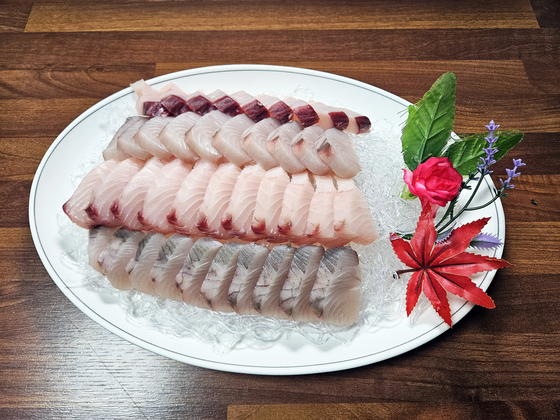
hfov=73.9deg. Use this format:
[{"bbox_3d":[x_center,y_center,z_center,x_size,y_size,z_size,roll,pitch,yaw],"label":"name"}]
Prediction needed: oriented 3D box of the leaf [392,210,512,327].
[{"bbox_3d":[0.126,0.038,0.271,0.089,0.018,0.092,-1,67,0],"label":"leaf"}]

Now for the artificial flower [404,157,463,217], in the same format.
[{"bbox_3d":[0.115,-0.018,0.278,0.042,0.034,0.043,-4,81,5],"label":"artificial flower"}]

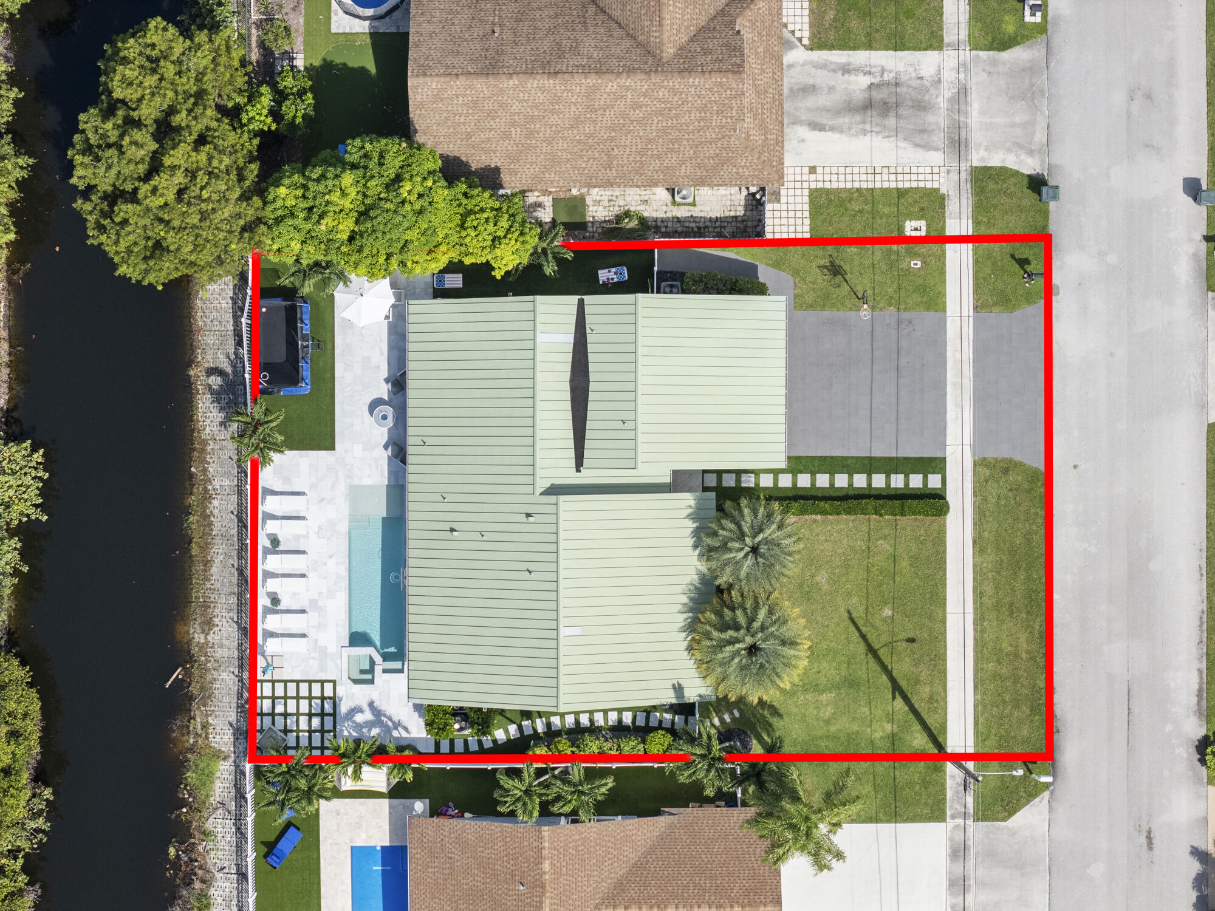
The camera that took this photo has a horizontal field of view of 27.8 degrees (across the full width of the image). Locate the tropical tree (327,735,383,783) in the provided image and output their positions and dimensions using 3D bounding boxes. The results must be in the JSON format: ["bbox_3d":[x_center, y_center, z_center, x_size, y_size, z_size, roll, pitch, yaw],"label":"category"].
[{"bbox_3d":[-10.882,13.128,106.550,2.370,3.900,2.120,1,90,0],"label":"tropical tree"}]

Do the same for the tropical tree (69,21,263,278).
[{"bbox_3d":[-18.679,-12.806,103.750,8.140,9.500,11.380,1,90,0],"label":"tropical tree"}]

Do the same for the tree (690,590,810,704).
[{"bbox_3d":[6.047,8.143,105.300,5.120,6.400,4.880,1,90,0],"label":"tree"}]

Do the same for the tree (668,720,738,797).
[{"bbox_3d":[3.983,12.836,105.600,3.020,5.800,3.340,1,90,0],"label":"tree"}]

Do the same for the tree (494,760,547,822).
[{"bbox_3d":[-3.612,14.428,106.200,2.560,4.600,2.680,1,90,0],"label":"tree"}]

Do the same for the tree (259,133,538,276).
[{"bbox_3d":[-8.720,-10.464,104.200,11.710,8.600,6.130,1,90,0],"label":"tree"}]

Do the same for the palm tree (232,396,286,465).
[{"bbox_3d":[-14.977,-0.958,106.350,2.450,4.300,3.020,1,90,0],"label":"palm tree"}]

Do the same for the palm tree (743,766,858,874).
[{"bbox_3d":[8.161,15.302,105.200,5.080,6.600,4.480,1,90,0],"label":"palm tree"}]

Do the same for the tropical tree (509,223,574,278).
[{"bbox_3d":[-2.802,-8.732,106.250,2.800,4.500,2.400,1,90,0],"label":"tropical tree"}]

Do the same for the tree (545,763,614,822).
[{"bbox_3d":[-1.096,14.408,106.200,2.880,4.600,2.640,1,90,0],"label":"tree"}]

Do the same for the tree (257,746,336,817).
[{"bbox_3d":[-13.332,14.063,106.200,3.330,4.600,3.250,1,90,0],"label":"tree"}]

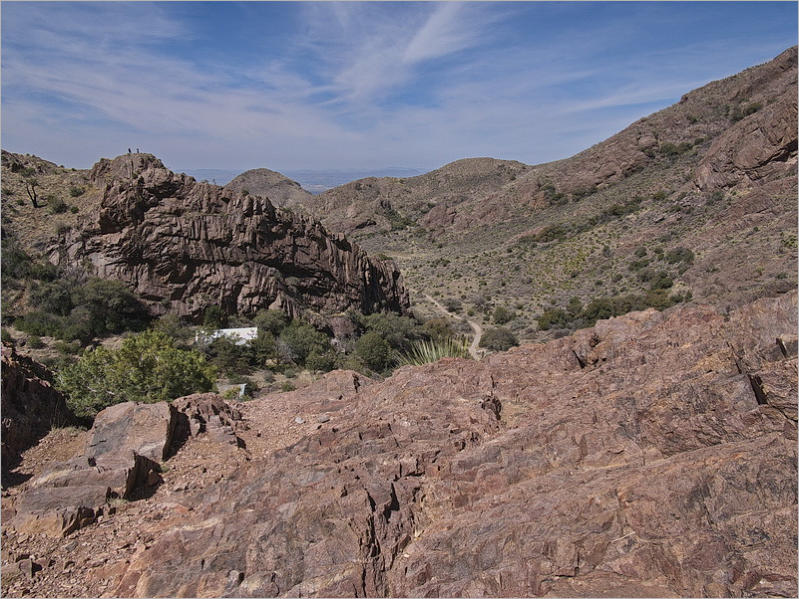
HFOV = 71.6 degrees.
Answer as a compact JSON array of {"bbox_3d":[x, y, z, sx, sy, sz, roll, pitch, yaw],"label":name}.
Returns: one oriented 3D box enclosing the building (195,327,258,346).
[{"bbox_3d":[-38.100,8.480,122.000,13.500,4.600,7.000,-4,14,-17],"label":"building"}]

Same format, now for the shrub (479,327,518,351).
[{"bbox_3d":[25.380,10.250,142.000,10.250,6.330,9.230,0,13,0],"label":"shrub"}]

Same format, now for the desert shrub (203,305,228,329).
[{"bbox_3d":[-43.180,4.580,130.000,6.100,6.470,5.490,0,13,0],"label":"desert shrub"}]

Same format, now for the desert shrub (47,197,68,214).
[{"bbox_3d":[-95.700,-26.300,155.000,6.160,4.790,5.540,0,13,0],"label":"desert shrub"}]

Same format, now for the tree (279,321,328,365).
[{"bbox_3d":[-17.680,7.920,102.000,9.020,7.700,8.570,0,14,0],"label":"tree"}]

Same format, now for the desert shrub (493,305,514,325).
[{"bbox_3d":[28.540,4.120,152.000,5.920,5.210,5.620,0,14,0],"label":"desert shrub"}]

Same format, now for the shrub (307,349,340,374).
[{"bbox_3d":[-13.170,10.570,96.000,5.770,3.950,5.490,0,14,0],"label":"shrub"}]

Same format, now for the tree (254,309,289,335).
[{"bbox_3d":[-26.340,4.730,114.000,6.860,5.470,6.510,0,14,0],"label":"tree"}]

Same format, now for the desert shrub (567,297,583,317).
[{"bbox_3d":[49.290,1.970,156.000,4.420,5.350,4.200,0,14,0],"label":"desert shrub"}]

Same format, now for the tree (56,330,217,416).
[{"bbox_3d":[-14.720,4.420,31.000,8.950,5.100,8.060,0,13,0],"label":"tree"}]

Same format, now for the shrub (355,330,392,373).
[{"bbox_3d":[-4.550,9.110,97.000,6.520,6.990,6.200,0,14,0],"label":"shrub"}]

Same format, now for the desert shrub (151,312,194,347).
[{"bbox_3d":[-47.540,6.700,116.000,8.380,7.560,7.540,0,13,0],"label":"desert shrub"}]

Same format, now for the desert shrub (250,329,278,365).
[{"bbox_3d":[-27.300,9.500,112.000,5.660,6.920,5.100,0,13,0],"label":"desert shrub"}]

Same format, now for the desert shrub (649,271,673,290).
[{"bbox_3d":[77.750,-5.660,165.000,7.010,5.660,6.660,0,14,0],"label":"desert shrub"}]

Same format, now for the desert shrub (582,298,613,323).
[{"bbox_3d":[53.620,2.980,150.000,9.020,6.170,8.570,0,14,0],"label":"desert shrub"}]

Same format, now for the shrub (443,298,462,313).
[{"bbox_3d":[19.620,2.220,205.000,7.400,4.920,6.660,0,13,0],"label":"shrub"}]

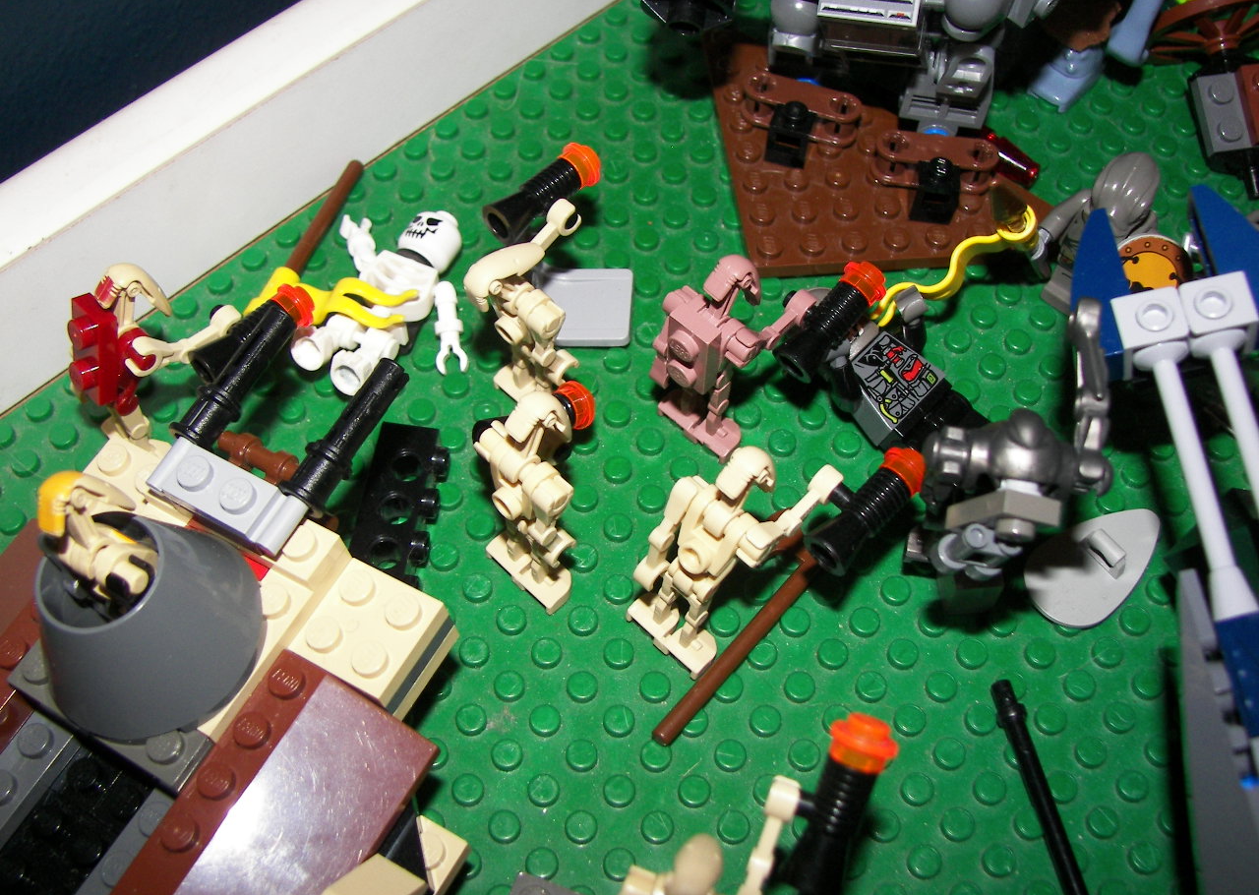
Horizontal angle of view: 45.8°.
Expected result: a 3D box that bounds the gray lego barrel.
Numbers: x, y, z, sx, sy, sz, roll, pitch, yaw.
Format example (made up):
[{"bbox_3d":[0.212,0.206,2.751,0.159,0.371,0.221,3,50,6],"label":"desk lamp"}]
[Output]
[{"bbox_3d":[-0.067,0.021,0.200,0.032,0.019,0.032,-3,59,5],"label":"gray lego barrel"}]

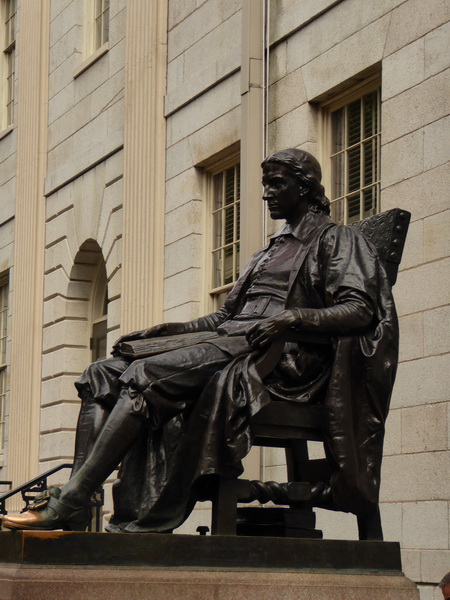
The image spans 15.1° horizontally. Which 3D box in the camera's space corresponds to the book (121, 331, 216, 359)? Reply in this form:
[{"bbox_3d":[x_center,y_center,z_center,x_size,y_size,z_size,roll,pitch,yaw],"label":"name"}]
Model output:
[{"bbox_3d":[-0.246,0.187,7.546,0.415,0.055,0.260,-10,4,-18],"label":"book"}]

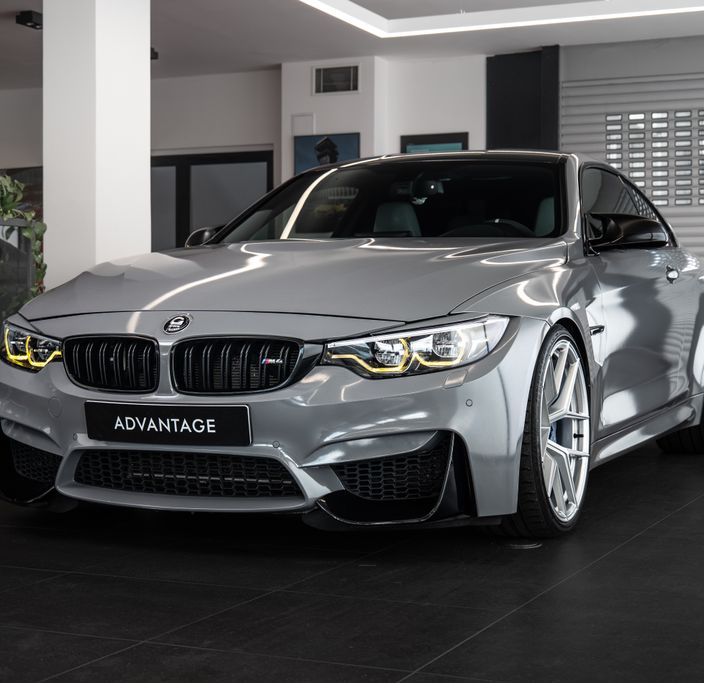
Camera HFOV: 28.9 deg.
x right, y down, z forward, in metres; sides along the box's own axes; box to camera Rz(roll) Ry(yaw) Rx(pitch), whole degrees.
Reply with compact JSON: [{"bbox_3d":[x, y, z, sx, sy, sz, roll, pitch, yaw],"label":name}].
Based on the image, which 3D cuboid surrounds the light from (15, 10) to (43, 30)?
[{"bbox_3d":[-2.227,-2.266,9.607,0.135,0.100,0.240,0,1,24],"label":"light"}]

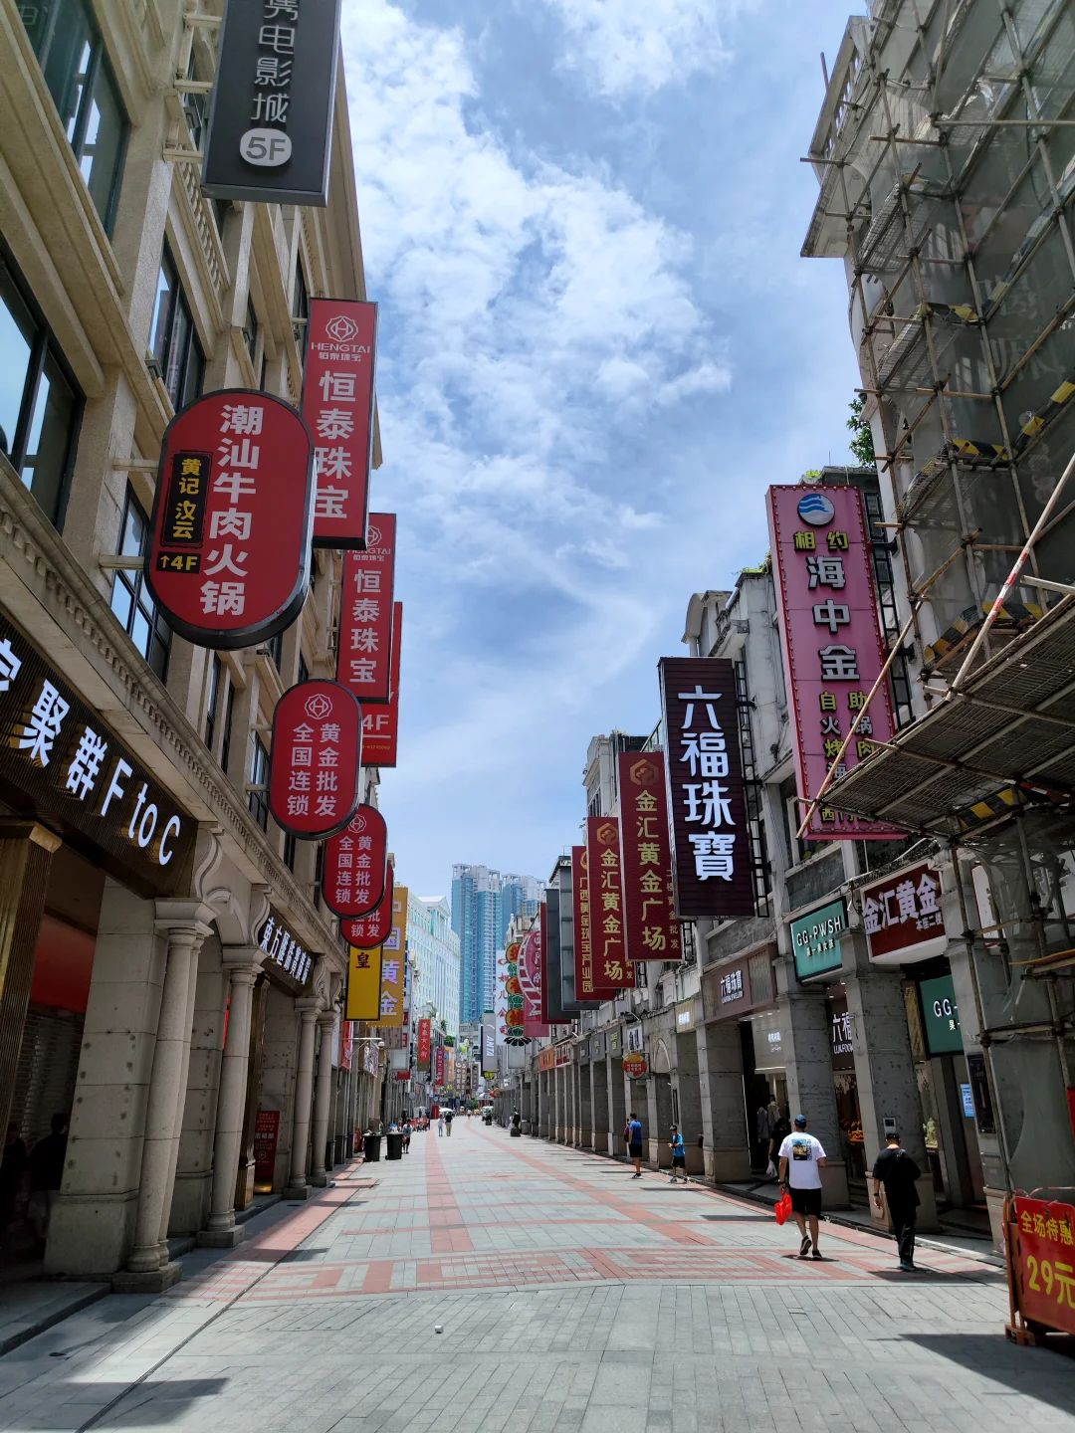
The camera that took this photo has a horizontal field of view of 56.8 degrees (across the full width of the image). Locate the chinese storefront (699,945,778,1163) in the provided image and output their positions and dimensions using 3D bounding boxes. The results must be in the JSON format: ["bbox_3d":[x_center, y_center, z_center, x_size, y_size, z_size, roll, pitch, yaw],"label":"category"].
[{"bbox_3d":[5.209,8.212,22.851,1.269,5.075,6.902,1,-22,-5],"label":"chinese storefront"}]

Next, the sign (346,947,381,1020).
[{"bbox_3d":[-5.704,8.285,32.927,1.024,3.451,0.254,1,-22,-5],"label":"sign"}]

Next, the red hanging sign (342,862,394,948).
[{"bbox_3d":[-5.211,5.540,30.688,1.530,2.880,0.400,1,-21,-5],"label":"red hanging sign"}]

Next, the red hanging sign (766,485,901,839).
[{"bbox_3d":[4.586,-1.009,15.457,1.503,5.847,0.355,1,-22,-5],"label":"red hanging sign"}]

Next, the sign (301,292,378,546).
[{"bbox_3d":[-4.257,-6.340,21.174,1.446,6.084,0.406,1,-22,-5],"label":"sign"}]

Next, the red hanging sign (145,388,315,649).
[{"bbox_3d":[-3.365,-2.246,11.080,1.653,3.164,0.335,1,-22,-5],"label":"red hanging sign"}]

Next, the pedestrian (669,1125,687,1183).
[{"bbox_3d":[3.762,11.793,26.892,0.477,1.416,0.436,10,-24,-26],"label":"pedestrian"}]

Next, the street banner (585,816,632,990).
[{"bbox_3d":[2.525,6.502,34.837,1.370,5.937,0.406,1,-22,-5],"label":"street banner"}]

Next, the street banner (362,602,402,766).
[{"bbox_3d":[-5.302,-1.183,33.235,1.380,5.850,0.420,1,-21,-5],"label":"street banner"}]

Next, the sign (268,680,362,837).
[{"bbox_3d":[-4.077,0.756,18.388,1.597,2.961,0.406,1,-22,-5],"label":"sign"}]

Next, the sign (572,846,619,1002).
[{"bbox_3d":[2.120,7.681,37.141,1.400,5.600,0.360,1,-21,-5],"label":"sign"}]

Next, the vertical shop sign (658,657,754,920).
[{"bbox_3d":[3.470,1.395,20.594,1.500,5.500,0.420,1,-21,-5],"label":"vertical shop sign"}]

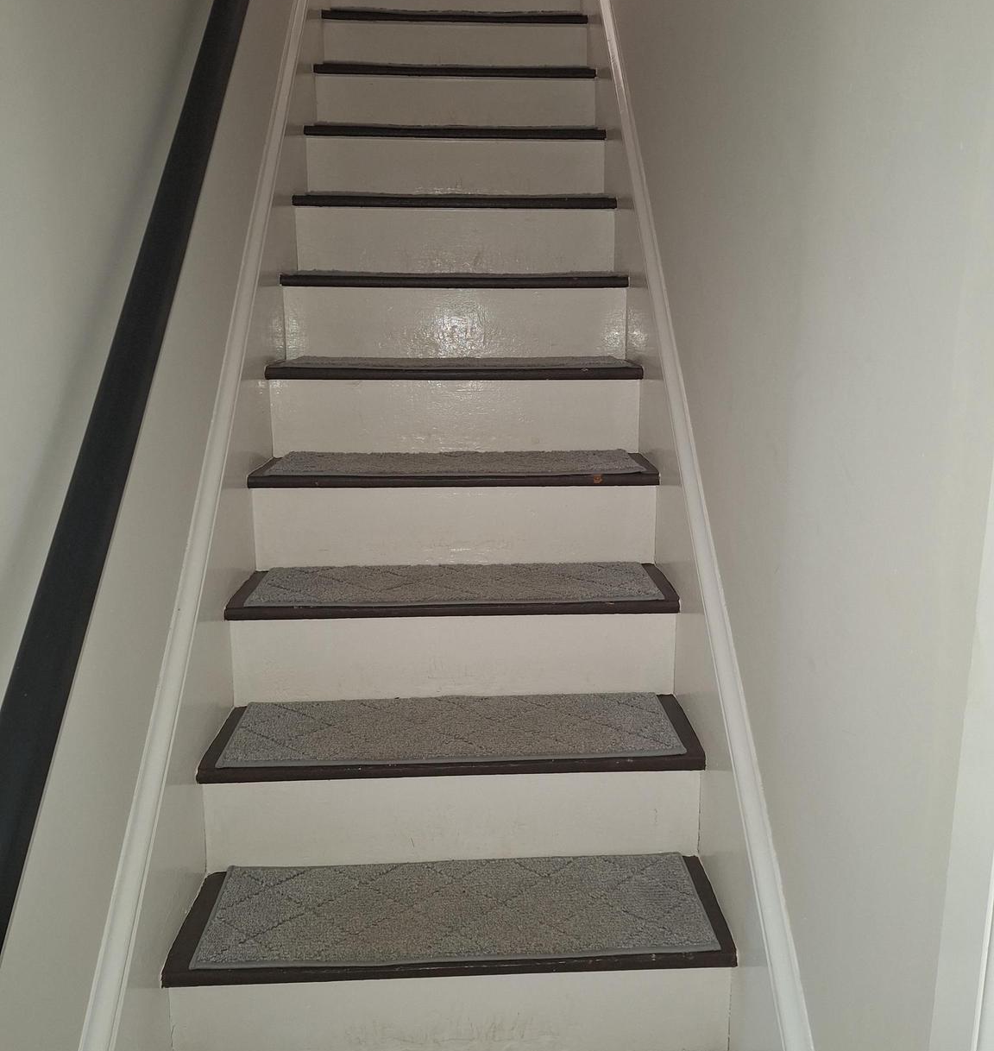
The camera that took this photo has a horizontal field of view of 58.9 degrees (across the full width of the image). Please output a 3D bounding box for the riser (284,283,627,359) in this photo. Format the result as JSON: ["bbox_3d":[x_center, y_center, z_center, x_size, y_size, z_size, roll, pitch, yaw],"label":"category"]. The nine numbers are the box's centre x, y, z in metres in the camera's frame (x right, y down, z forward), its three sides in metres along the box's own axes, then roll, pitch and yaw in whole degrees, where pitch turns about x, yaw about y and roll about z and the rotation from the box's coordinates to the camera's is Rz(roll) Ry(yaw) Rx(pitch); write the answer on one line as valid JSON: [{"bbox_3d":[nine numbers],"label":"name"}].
[{"bbox_3d":[-0.096,-0.479,2.103,0.811,0.173,0.020,-1,13,-3],"label":"riser"}]

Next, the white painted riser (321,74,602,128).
[{"bbox_3d":[-0.120,-1.236,2.631,0.825,0.182,0.020,0,13,-2],"label":"white painted riser"}]

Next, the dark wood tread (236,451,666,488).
[{"bbox_3d":[-0.086,-0.115,1.847,0.811,0.028,0.231,-1,13,-3],"label":"dark wood tread"}]

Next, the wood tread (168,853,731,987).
[{"bbox_3d":[-0.065,0.601,1.355,0.811,0.028,0.231,-1,13,-3],"label":"wood tread"}]

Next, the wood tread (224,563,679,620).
[{"bbox_3d":[-0.081,0.126,1.714,0.825,0.025,0.235,-1,13,-2],"label":"wood tread"}]

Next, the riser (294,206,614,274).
[{"bbox_3d":[-0.105,-0.736,2.305,0.825,0.179,0.020,0,13,-2],"label":"riser"}]

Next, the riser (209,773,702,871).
[{"bbox_3d":[-0.070,0.488,1.483,0.825,0.174,0.020,-1,13,-2],"label":"riser"}]

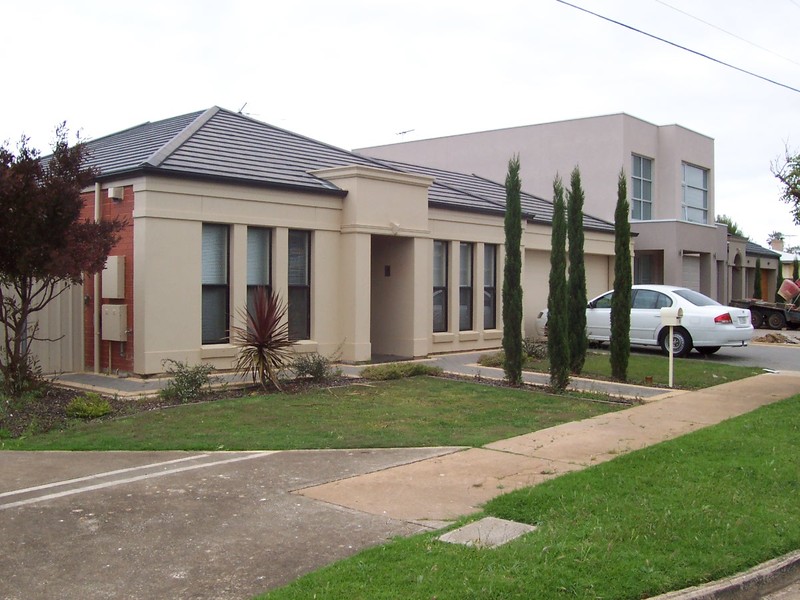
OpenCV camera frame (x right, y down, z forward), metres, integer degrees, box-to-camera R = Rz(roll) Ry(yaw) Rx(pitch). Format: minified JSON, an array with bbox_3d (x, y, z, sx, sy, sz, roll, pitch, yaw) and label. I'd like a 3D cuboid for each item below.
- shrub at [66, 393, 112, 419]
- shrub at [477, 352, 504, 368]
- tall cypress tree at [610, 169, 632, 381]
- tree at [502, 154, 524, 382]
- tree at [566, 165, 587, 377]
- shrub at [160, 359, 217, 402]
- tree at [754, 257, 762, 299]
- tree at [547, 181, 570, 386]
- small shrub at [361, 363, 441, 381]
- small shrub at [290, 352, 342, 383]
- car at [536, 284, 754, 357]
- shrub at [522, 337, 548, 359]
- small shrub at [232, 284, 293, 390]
[{"bbox_3d":[-3.188,1.052,8.779,0.470,0.250,0.420,0,1,0],"label":"shrub"},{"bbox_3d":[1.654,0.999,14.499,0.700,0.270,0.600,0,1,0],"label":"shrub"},{"bbox_3d":[3.584,-0.389,13.751,0.340,3.340,0.340,1,1,42],"label":"tall cypress tree"},{"bbox_3d":[1.726,-0.453,12.972,0.310,3.430,0.310,1,1,0],"label":"tree"},{"bbox_3d":[2.907,-0.491,13.984,0.350,3.380,0.350,0,1,0],"label":"tree"},{"bbox_3d":[-2.485,0.913,10.048,0.660,0.480,0.600,0,1,0],"label":"shrub"},{"bbox_3d":[14.457,-0.374,34.512,0.350,2.600,0.350,0,1,0],"label":"tree"},{"bbox_3d":[2.254,-0.249,12.006,0.330,3.000,0.330,0,1,0],"label":"tree"},{"bbox_3d":[0.025,1.102,13.629,1.270,0.220,0.750,0,1,-25],"label":"small shrub"},{"bbox_3d":[-1.320,0.986,13.218,0.740,0.440,0.650,0,1,-6],"label":"small shrub"},{"bbox_3d":[5.300,0.420,19.170,4.920,1.450,1.870,1,1,41],"label":"car"},{"bbox_3d":[2.600,0.885,16.398,0.600,0.420,0.550,0,1,0],"label":"shrub"},{"bbox_3d":[-1.971,0.510,12.289,0.880,1.440,0.920,1,1,0],"label":"small shrub"}]

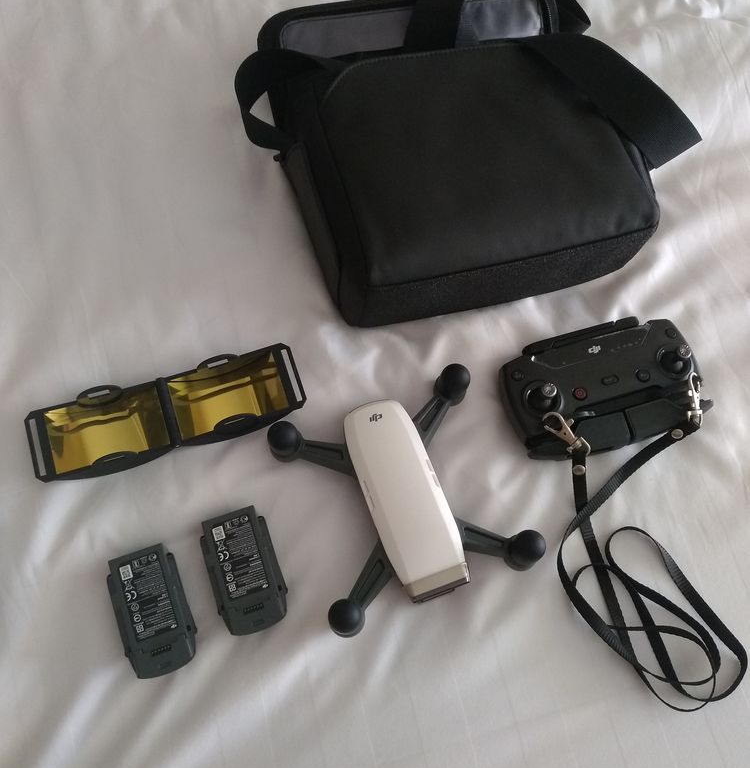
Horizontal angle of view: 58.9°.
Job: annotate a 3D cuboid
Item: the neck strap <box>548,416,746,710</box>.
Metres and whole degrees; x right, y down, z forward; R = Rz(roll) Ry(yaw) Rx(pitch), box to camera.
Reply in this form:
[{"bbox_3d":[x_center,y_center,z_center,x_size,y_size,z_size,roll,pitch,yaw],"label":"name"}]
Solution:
[{"bbox_3d":[0.174,0.103,0.430,0.116,0.028,0.195,0,66,-1],"label":"neck strap"}]

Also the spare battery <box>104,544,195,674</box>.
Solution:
[{"bbox_3d":[-0.137,0.141,0.410,0.044,0.026,0.076,-17,67,-8],"label":"spare battery"}]

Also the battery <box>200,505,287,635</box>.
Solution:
[{"bbox_3d":[-0.082,0.119,0.421,0.044,0.026,0.076,-17,67,-8],"label":"battery"}]

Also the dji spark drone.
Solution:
[{"bbox_3d":[0.018,0.072,0.431,0.143,0.053,0.143,-18,67,-9],"label":"dji spark drone"}]

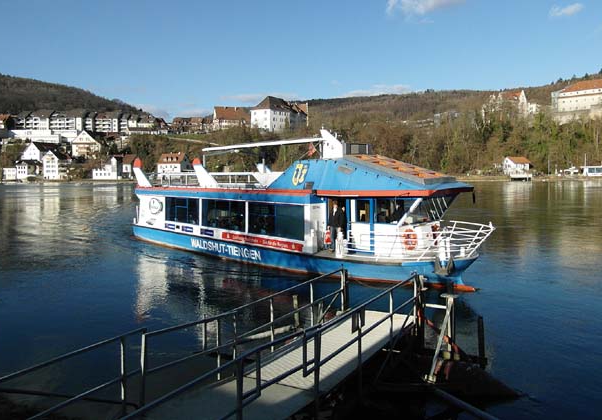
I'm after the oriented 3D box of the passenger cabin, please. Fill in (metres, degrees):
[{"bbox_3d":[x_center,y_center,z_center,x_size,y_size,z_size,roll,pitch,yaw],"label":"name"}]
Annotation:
[{"bbox_3d":[-1.513,-0.959,20.391,17.700,4.500,4.000,4,6,45],"label":"passenger cabin"}]

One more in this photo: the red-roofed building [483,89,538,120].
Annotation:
[{"bbox_3d":[115.110,-57.830,250.000,25.000,17.000,13.000,4,6,43],"label":"red-roofed building"}]

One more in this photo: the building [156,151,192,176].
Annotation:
[{"bbox_3d":[-68.654,-23.692,245.000,13.000,13.500,10.500,1,4,12],"label":"building"}]

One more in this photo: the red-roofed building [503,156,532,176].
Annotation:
[{"bbox_3d":[108.488,-21.547,228.000,10.000,9.500,8.000,-1,4,-13],"label":"red-roofed building"}]

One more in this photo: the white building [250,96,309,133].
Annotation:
[{"bbox_3d":[-13.747,-58.349,278.000,15.500,22.000,35.000,3,5,37],"label":"white building"}]

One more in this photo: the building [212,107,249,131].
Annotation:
[{"bbox_3d":[-43.991,-57.600,288.000,24.000,15.000,13.000,-2,4,-20],"label":"building"}]

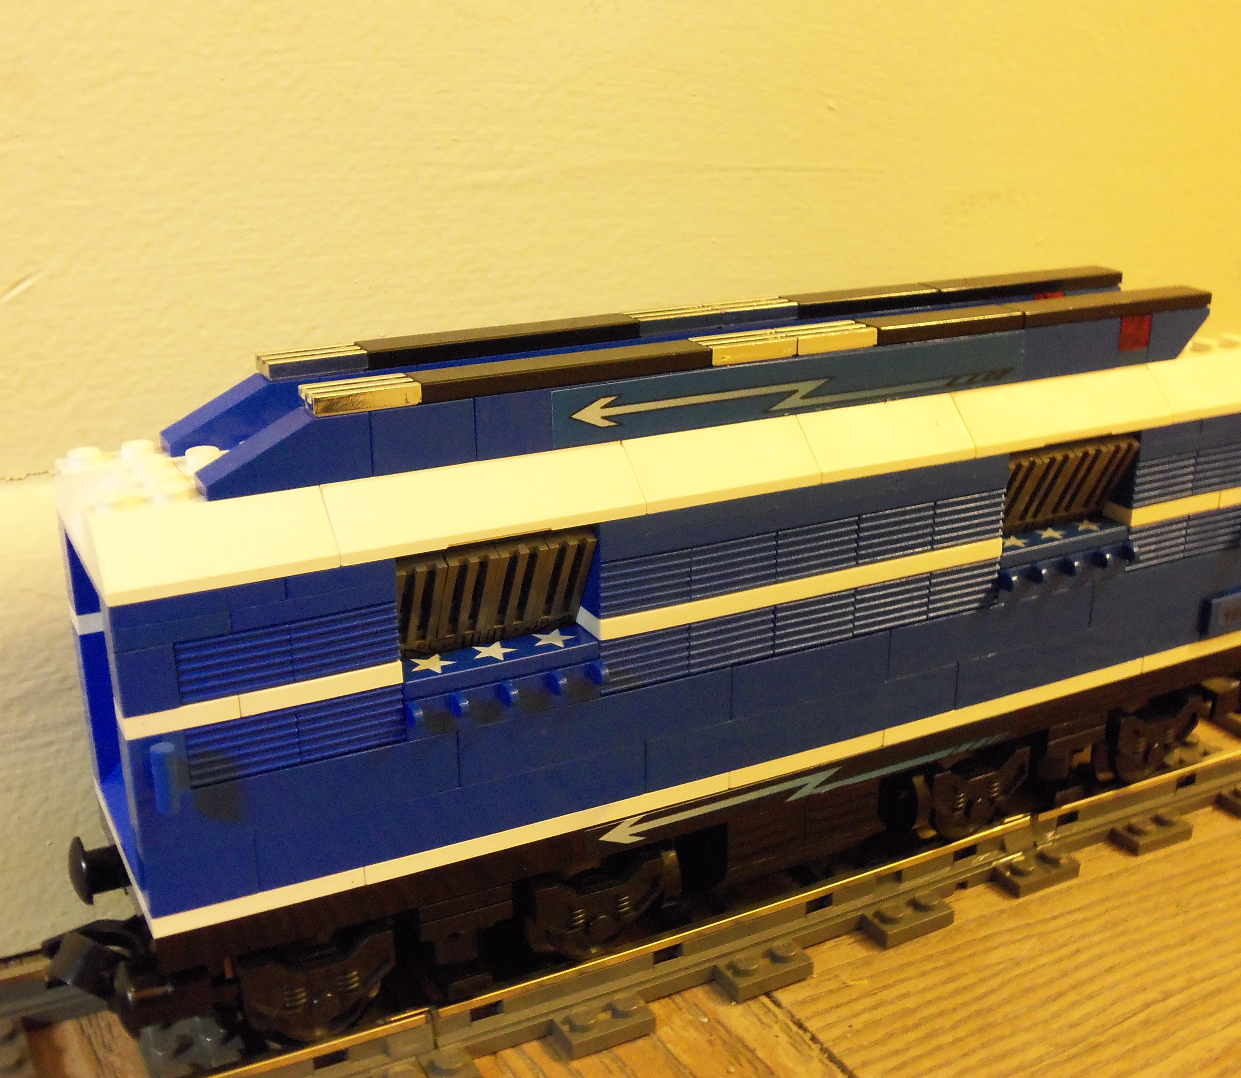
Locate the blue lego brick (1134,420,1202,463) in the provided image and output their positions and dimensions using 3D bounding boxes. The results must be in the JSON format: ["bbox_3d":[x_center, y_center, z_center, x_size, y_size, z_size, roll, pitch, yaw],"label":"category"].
[{"bbox_3d":[0.099,-0.019,0.285,0.016,0.006,0.008,-10,22,-26],"label":"blue lego brick"}]

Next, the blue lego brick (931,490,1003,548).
[{"bbox_3d":[0.058,-0.005,0.268,0.016,0.010,0.008,-10,22,-26],"label":"blue lego brick"}]

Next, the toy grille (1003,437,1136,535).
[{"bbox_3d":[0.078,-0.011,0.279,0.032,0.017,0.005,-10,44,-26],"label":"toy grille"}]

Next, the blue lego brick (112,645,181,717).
[{"bbox_3d":[-0.064,0.018,0.207,0.008,0.010,0.008,-10,22,-26],"label":"blue lego brick"}]

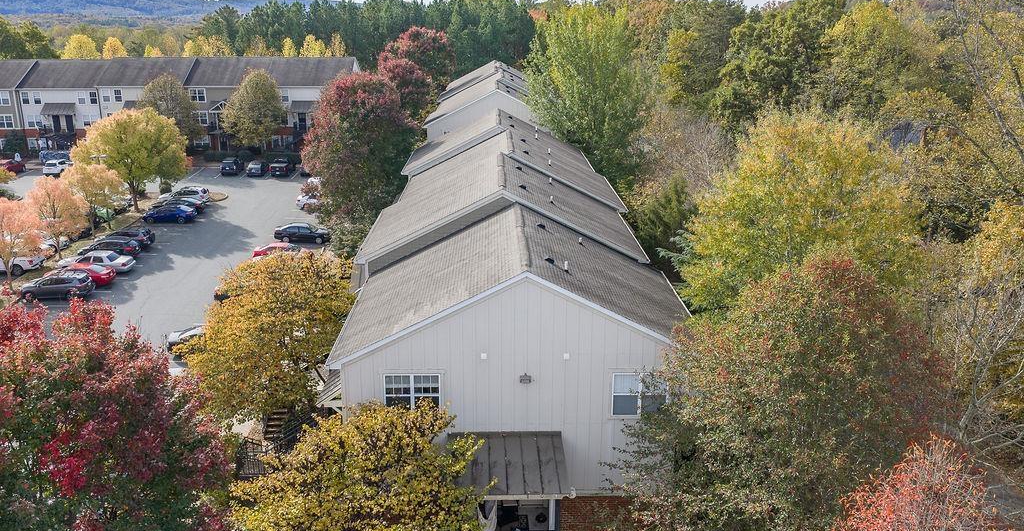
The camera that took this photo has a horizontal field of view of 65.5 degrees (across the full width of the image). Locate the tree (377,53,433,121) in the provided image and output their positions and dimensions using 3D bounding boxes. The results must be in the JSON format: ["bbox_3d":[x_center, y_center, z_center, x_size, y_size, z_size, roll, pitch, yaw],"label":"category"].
[{"bbox_3d":[-11.762,-16.037,87.148,7.800,12.810,7.800,-1,17,-5],"label":"tree"}]

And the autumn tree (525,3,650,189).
[{"bbox_3d":[5.868,-10.596,61.094,9.800,18.190,9.800,-1,17,-5],"label":"autumn tree"}]

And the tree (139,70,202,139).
[{"bbox_3d":[-40.282,-17.423,94.074,7.200,10.240,7.200,0,17,0],"label":"tree"}]

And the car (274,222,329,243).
[{"bbox_3d":[-16.150,-2.595,62.033,4.620,1.450,1.780,2,17,6],"label":"car"}]

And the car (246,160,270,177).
[{"bbox_3d":[-29.311,-11.449,91.693,1.780,1.500,4.400,-1,17,-5],"label":"car"}]

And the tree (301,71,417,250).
[{"bbox_3d":[-12.027,-8.414,62.814,9.600,13.410,9.600,-1,17,-5],"label":"tree"}]

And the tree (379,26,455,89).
[{"bbox_3d":[-12.000,-22.702,100.915,9.500,14.200,9.500,0,18,0],"label":"tree"}]

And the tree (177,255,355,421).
[{"bbox_3d":[-10.800,3.446,35.279,7.600,7.900,7.600,0,18,0],"label":"tree"}]

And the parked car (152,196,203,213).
[{"bbox_3d":[-30.792,-5.586,73.882,4.650,1.450,1.800,-1,17,-5],"label":"parked car"}]

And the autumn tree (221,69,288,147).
[{"bbox_3d":[-30.700,-18.024,95.072,7.600,10.500,7.600,0,18,0],"label":"autumn tree"}]

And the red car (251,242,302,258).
[{"bbox_3d":[-16.500,-1.074,58.727,4.550,1.450,1.790,1,18,2],"label":"red car"}]

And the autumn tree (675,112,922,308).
[{"bbox_3d":[14.456,0.147,40.892,11.600,16.010,11.600,0,17,0],"label":"autumn tree"}]

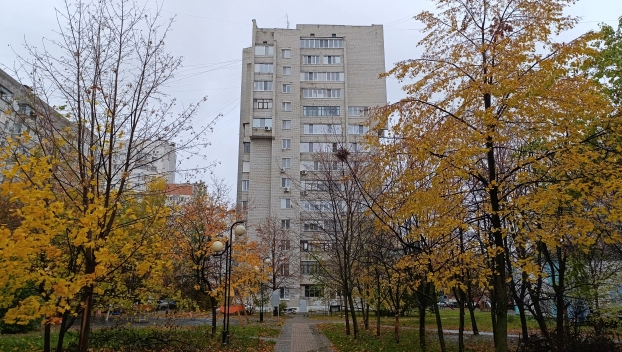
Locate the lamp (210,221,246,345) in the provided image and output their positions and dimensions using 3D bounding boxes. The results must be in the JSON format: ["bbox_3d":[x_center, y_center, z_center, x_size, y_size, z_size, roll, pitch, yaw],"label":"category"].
[{"bbox_3d":[-3.114,3.912,15.321,1.250,4.400,0.450,0,-16,0],"label":"lamp"}]

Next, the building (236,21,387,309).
[{"bbox_3d":[-0.304,-1.047,67.471,22.500,43.000,18.000,0,-16,-2],"label":"building"}]

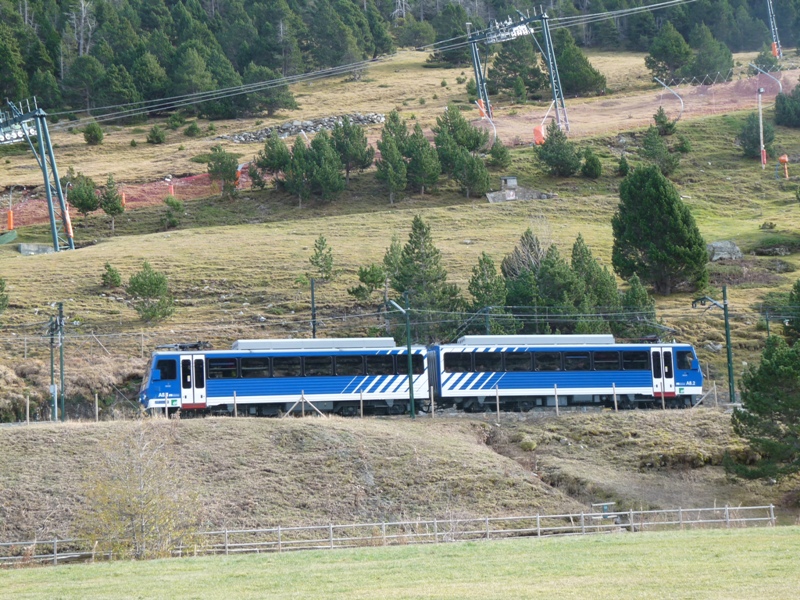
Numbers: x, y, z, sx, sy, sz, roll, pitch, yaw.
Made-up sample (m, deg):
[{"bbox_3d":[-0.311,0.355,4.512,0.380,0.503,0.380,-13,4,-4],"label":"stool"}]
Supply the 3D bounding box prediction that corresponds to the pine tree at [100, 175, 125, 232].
[{"bbox_3d":[-24.115,-8.052,126.000,2.013,4.899,2.013,-2,-6,0],"label":"pine tree"}]

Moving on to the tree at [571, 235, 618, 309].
[{"bbox_3d":[12.339,-1.657,95.298,2.970,5.190,2.970,-2,-7,0],"label":"tree"}]

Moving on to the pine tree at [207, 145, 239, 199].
[{"bbox_3d":[-16.779,-12.147,142.000,3.025,5.053,3.025,-2,-6,0],"label":"pine tree"}]

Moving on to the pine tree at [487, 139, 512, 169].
[{"bbox_3d":[9.737,-14.385,147.000,2.417,3.034,2.417,-3,-6,0],"label":"pine tree"}]

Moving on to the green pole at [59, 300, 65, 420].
[{"bbox_3d":[-17.013,3.116,75.500,0.200,5.981,0.200,-2,-6,0],"label":"green pole"}]

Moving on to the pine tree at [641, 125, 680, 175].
[{"bbox_3d":[24.451,-14.126,141.000,3.567,4.881,3.567,-3,-6,0],"label":"pine tree"}]

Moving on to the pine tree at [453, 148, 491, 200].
[{"bbox_3d":[6.711,-11.921,141.000,3.567,4.739,3.567,-2,-6,0],"label":"pine tree"}]

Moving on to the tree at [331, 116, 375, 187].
[{"bbox_3d":[-4.435,-13.634,137.370,3.920,6.430,3.920,-2,-7,0],"label":"tree"}]

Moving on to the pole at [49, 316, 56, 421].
[{"bbox_3d":[-18.480,3.701,80.000,0.220,5.600,0.220,-2,-5,0],"label":"pole"}]

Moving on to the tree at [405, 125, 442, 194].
[{"bbox_3d":[2.037,-12.720,136.000,3.096,6.518,3.096,-3,-6,0],"label":"tree"}]

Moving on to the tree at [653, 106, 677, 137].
[{"bbox_3d":[30.989,-20.913,176.000,2.812,3.480,2.812,-2,-6,0],"label":"tree"}]

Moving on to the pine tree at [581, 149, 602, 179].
[{"bbox_3d":[17.975,-12.812,141.000,2.003,2.816,2.003,-3,-6,0],"label":"pine tree"}]

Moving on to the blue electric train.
[{"bbox_3d":[1.582,4.078,82.451,31.000,4.050,2.600,0,-5,-13],"label":"blue electric train"}]

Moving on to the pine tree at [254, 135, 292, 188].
[{"bbox_3d":[-12.379,-13.651,147.000,3.719,5.619,3.719,-2,-6,0],"label":"pine tree"}]

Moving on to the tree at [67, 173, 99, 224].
[{"bbox_3d":[-26.180,-8.276,124.256,2.560,4.450,2.560,-2,-7,0],"label":"tree"}]

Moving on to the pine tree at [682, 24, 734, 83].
[{"bbox_3d":[39.063,-31.425,191.451,6.360,7.850,6.360,-2,-7,0],"label":"pine tree"}]

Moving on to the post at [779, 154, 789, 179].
[{"bbox_3d":[35.741,-12.442,140.000,0.900,2.200,0.700,-2,-5,0],"label":"post"}]

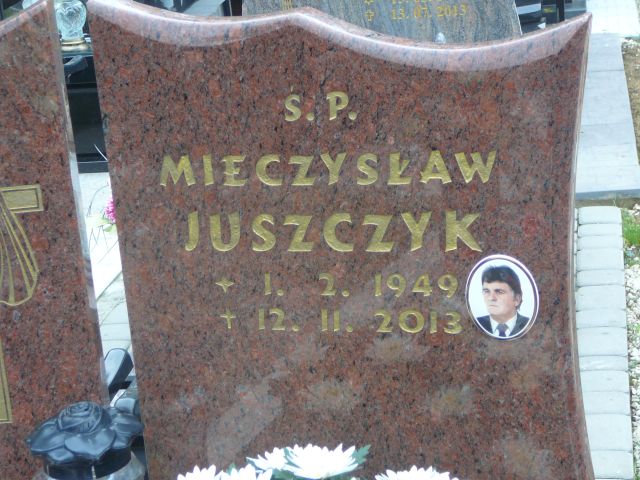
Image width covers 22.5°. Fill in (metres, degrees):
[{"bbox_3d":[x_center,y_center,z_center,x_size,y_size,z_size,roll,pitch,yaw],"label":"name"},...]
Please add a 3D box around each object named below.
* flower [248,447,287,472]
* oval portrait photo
[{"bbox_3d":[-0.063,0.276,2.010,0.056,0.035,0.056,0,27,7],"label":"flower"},{"bbox_3d":[0.228,0.072,2.010,0.090,0.120,0.010,0,24,7],"label":"oval portrait photo"}]

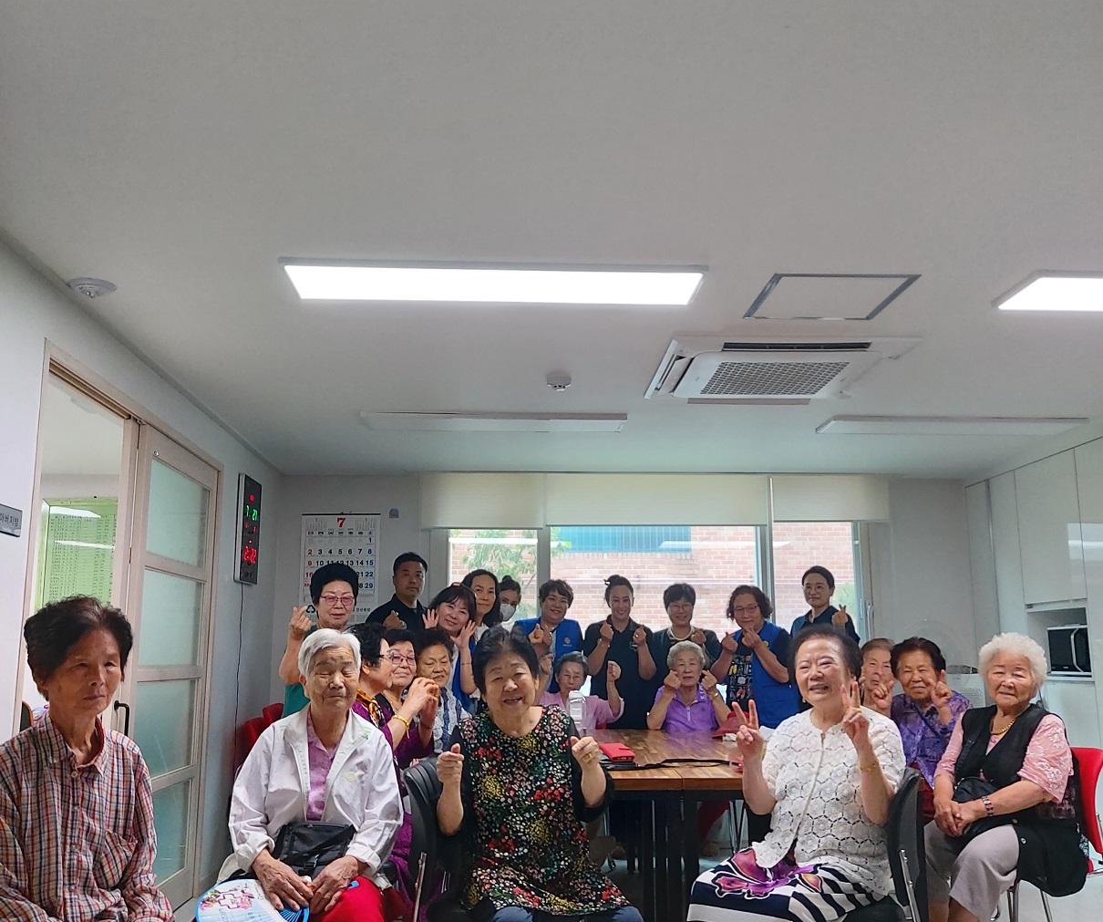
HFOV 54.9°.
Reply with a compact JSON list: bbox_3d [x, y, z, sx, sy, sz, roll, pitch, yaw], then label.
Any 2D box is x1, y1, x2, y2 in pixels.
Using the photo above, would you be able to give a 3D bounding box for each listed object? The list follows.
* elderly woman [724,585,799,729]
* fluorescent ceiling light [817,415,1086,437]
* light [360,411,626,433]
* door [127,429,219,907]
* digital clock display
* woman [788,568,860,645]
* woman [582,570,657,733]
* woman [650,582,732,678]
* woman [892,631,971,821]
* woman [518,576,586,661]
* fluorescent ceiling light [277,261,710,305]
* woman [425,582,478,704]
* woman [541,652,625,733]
[{"bbox_3d":[1.213,1.475,6.024,0.480,1.530,0.360,-1,-11,5],"label":"elderly woman"},{"bbox_3d":[2.026,-0.167,5.392,1.285,0.025,0.315,1,-11,-3],"label":"fluorescent ceiling light"},{"bbox_3d":[-0.283,-0.190,5.286,1.288,0.025,0.315,1,-11,-3],"label":"light"},{"bbox_3d":[-1.682,0.953,4.661,0.038,2.045,1.120,1,-11,-3],"label":"door"},{"bbox_3d":[-1.698,0.400,5.966,0.045,0.585,0.420,0,-10,-3],"label":"digital clock display"},{"bbox_3d":[1.595,1.442,6.171,0.450,1.650,0.320,-2,-11,9],"label":"woman"},{"bbox_3d":[0.404,1.459,6.081,0.460,1.580,0.350,0,-11,0],"label":"woman"},{"bbox_3d":[0.840,1.506,6.283,0.460,1.565,0.330,-1,-10,3],"label":"woman"},{"bbox_3d":[1.480,1.286,4.127,0.520,1.200,0.700,-5,-12,25],"label":"woman"},{"bbox_3d":[-0.004,1.465,6.091,0.450,1.570,0.330,0,-11,0],"label":"woman"},{"bbox_3d":[-0.174,-0.571,3.363,1.295,0.030,0.320,0,-10,-3],"label":"fluorescent ceiling light"},{"bbox_3d":[-0.484,1.330,5.075,0.450,1.480,0.380,1,-11,-9],"label":"woman"},{"bbox_3d":[0.194,1.645,5.898,0.500,1.155,0.680,0,-10,-3],"label":"woman"}]

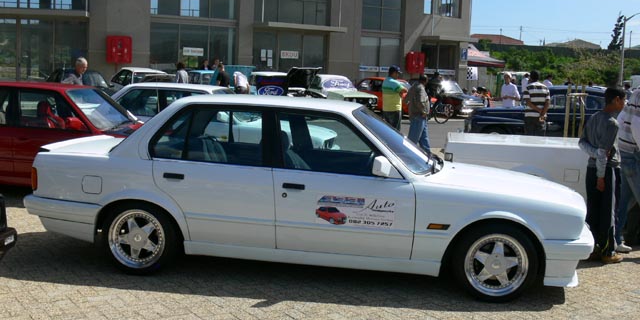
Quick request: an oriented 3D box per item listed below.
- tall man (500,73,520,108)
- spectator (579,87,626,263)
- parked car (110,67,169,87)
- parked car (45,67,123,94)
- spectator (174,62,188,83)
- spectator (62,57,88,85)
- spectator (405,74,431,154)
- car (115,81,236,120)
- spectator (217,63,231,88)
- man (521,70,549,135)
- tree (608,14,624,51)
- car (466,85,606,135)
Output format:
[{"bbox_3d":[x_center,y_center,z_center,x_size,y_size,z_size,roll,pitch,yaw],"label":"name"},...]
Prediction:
[{"bbox_3d":[4.483,-1.216,16.959,0.520,1.690,0.400,3,7,10],"label":"tall man"},{"bbox_3d":[2.412,0.143,6.060,0.340,1.490,0.450,-5,10,-45],"label":"spectator"},{"bbox_3d":[-5.231,-2.061,21.740,1.620,1.400,3.900,-1,8,-28],"label":"parked car"},{"bbox_3d":[-6.841,-1.830,19.954,1.650,1.400,4.000,-2,8,-31],"label":"parked car"},{"bbox_3d":[-3.569,-1.712,18.650,0.480,1.610,0.360,0,7,-17],"label":"spectator"},{"bbox_3d":[-3.815,-0.804,11.207,0.450,1.600,0.500,4,7,12],"label":"spectator"},{"bbox_3d":[1.854,-0.848,13.690,0.480,1.570,0.500,-4,9,-40],"label":"spectator"},{"bbox_3d":[-1.792,-0.455,10.221,4.320,1.330,1.640,3,7,5],"label":"car"},{"bbox_3d":[-2.496,-1.688,18.849,0.500,1.610,0.500,-3,9,-37],"label":"spectator"},{"bbox_3d":[3.921,-0.768,13.087,0.520,1.700,0.360,2,7,3],"label":"man"},{"bbox_3d":[36.461,-15.064,88.676,2.000,5.600,2.000,2,7,0],"label":"tree"},{"bbox_3d":[5.242,-0.810,15.085,4.350,1.480,1.680,2,7,-1],"label":"car"}]

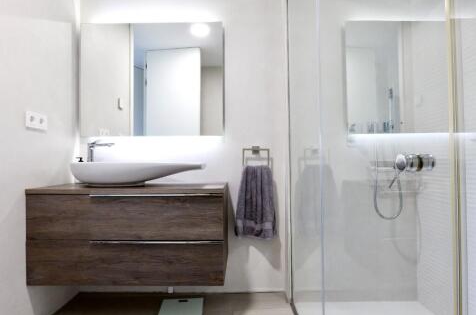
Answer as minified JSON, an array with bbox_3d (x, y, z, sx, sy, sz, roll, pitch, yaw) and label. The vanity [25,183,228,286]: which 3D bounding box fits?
[{"bbox_3d":[-0.595,0.428,1.628,1.048,0.506,0.464,0,-1,1],"label":"vanity"}]

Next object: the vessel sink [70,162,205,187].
[{"bbox_3d":[-0.626,0.105,1.657,0.827,0.142,0.375,0,-1,1],"label":"vessel sink"}]

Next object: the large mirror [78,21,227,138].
[{"bbox_3d":[-0.597,-0.542,1.853,0.991,0.786,0.035,0,-1,1],"label":"large mirror"}]

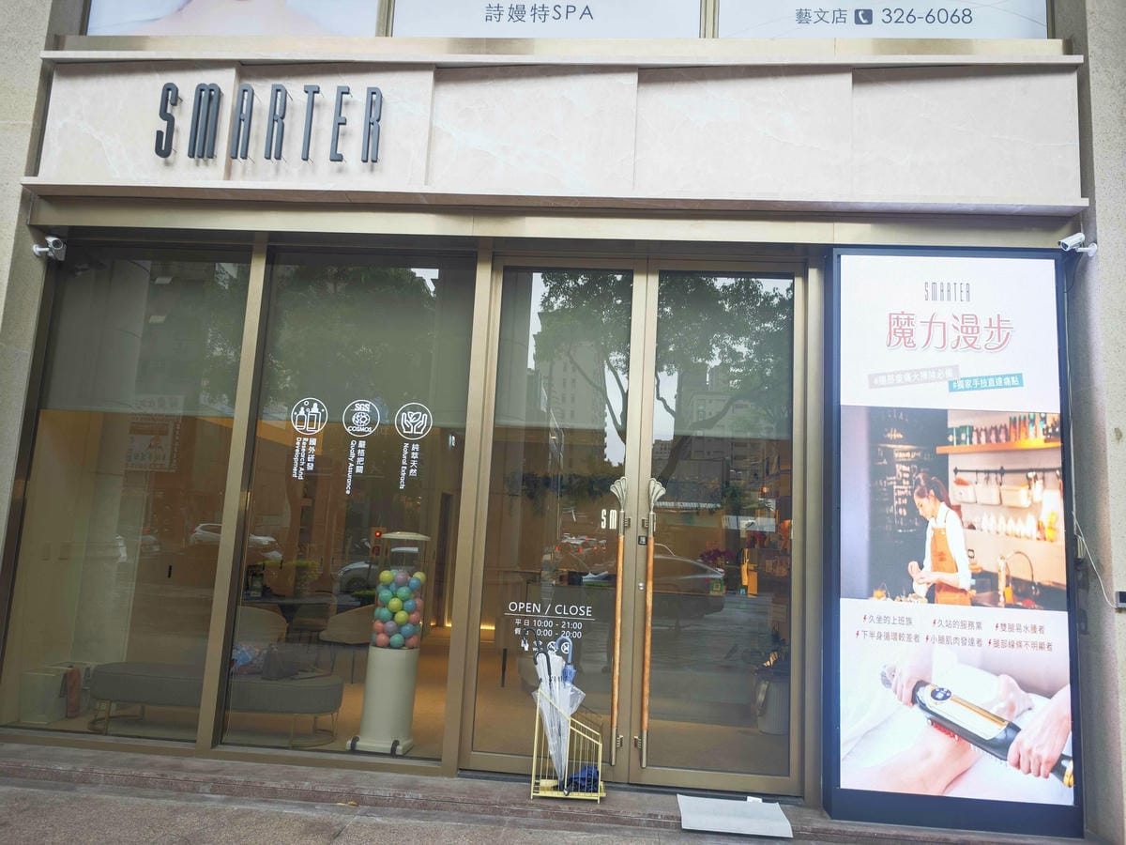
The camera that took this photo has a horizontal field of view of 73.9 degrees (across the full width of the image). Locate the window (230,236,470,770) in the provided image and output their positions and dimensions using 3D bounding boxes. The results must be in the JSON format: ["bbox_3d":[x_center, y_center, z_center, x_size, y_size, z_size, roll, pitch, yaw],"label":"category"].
[{"bbox_3d":[-1.222,0.405,4.393,1.282,2.898,0.070,2,-7,4],"label":"window"}]

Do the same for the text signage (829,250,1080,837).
[{"bbox_3d":[2.021,0.548,3.973,1.200,2.969,0.180,2,-7,4],"label":"text signage"}]

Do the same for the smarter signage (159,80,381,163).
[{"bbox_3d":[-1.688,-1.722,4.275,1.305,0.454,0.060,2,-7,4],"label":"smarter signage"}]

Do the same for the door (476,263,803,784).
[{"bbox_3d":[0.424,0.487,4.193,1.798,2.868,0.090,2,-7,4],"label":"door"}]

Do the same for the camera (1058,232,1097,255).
[{"bbox_3d":[2.737,-0.949,3.972,0.180,0.110,0.100,-14,-2,-20],"label":"camera"}]

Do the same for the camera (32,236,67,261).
[{"bbox_3d":[-3.083,-1.045,4.490,0.160,0.110,0.120,17,4,43],"label":"camera"}]

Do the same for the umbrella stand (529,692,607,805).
[{"bbox_3d":[0.041,1.672,3.911,0.360,0.520,0.165,2,-7,4],"label":"umbrella stand"}]

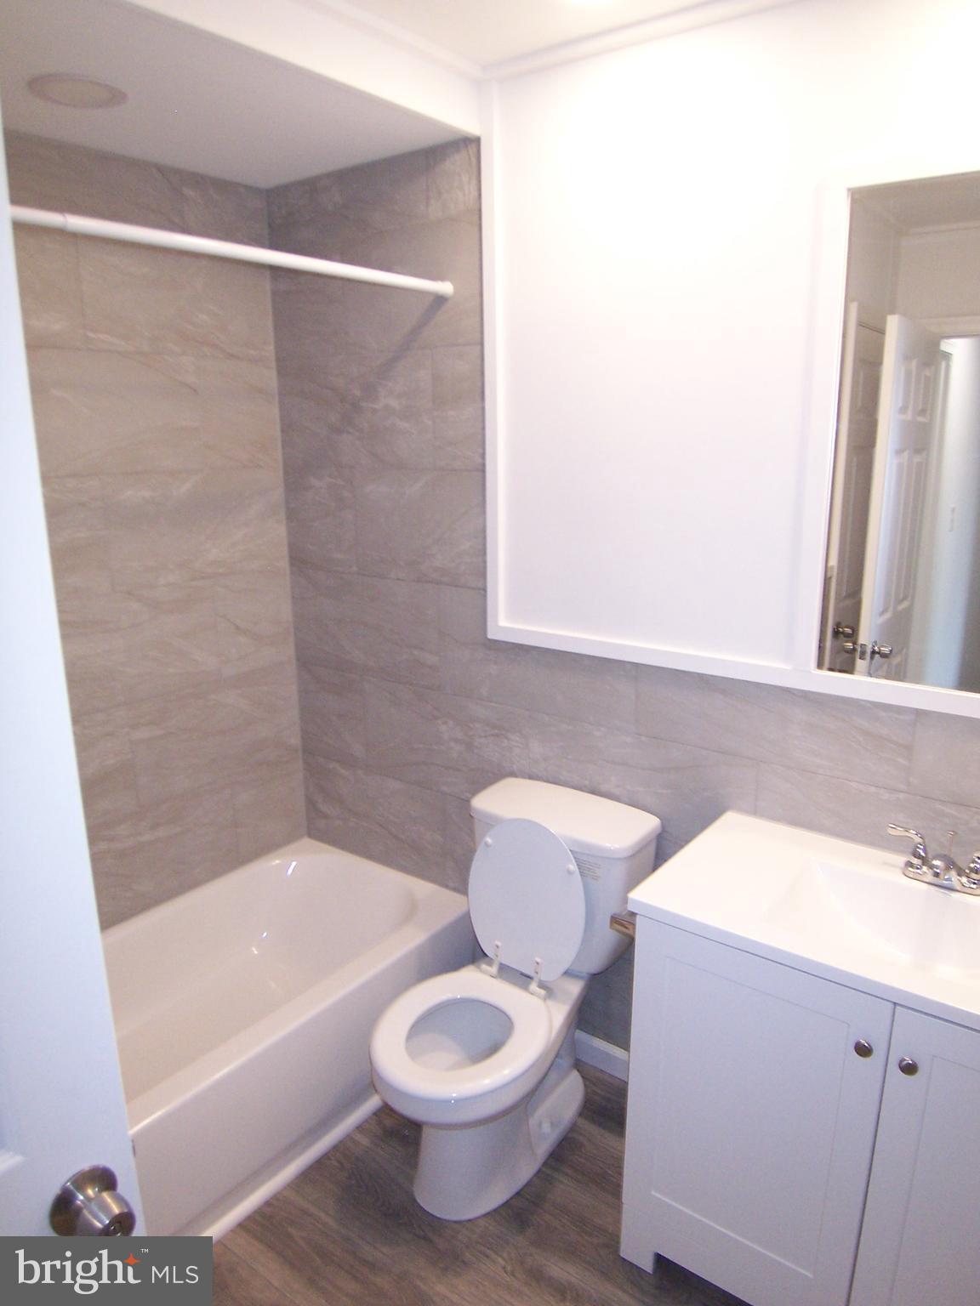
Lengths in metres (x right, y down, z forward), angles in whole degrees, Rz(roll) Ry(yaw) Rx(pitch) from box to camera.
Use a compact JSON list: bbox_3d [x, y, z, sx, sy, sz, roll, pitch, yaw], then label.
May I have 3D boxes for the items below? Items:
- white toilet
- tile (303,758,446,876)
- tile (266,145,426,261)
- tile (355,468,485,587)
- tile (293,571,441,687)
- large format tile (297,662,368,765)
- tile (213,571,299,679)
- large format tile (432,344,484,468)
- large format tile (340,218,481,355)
[{"bbox_3d":[0.034,0.808,1.994,0.445,0.785,0.695,10,17,37],"label":"white toilet"},{"bbox_3d":[-0.370,0.510,2.750,0.616,0.304,0.010,10,17,37],"label":"tile"},{"bbox_3d":[-0.392,-1.206,2.332,0.615,0.165,0.010,10,17,37],"label":"tile"},{"bbox_3d":[-0.198,-0.342,2.356,0.482,0.304,0.010,10,17,37],"label":"tile"},{"bbox_3d":[-0.379,-0.082,2.570,0.622,0.300,0.010,10,17,37],"label":"tile"},{"bbox_3d":[-0.499,0.191,2.773,0.309,0.304,0.010,10,17,37],"label":"large format tile"},{"bbox_3d":[-0.720,-0.100,2.684,0.010,0.304,0.285,10,17,37],"label":"tile"},{"bbox_3d":[-0.077,-0.624,2.225,0.163,0.304,0.010,10,17,37],"label":"large format tile"},{"bbox_3d":[-0.208,-0.930,2.214,0.491,0.300,0.010,10,17,37],"label":"large format tile"}]

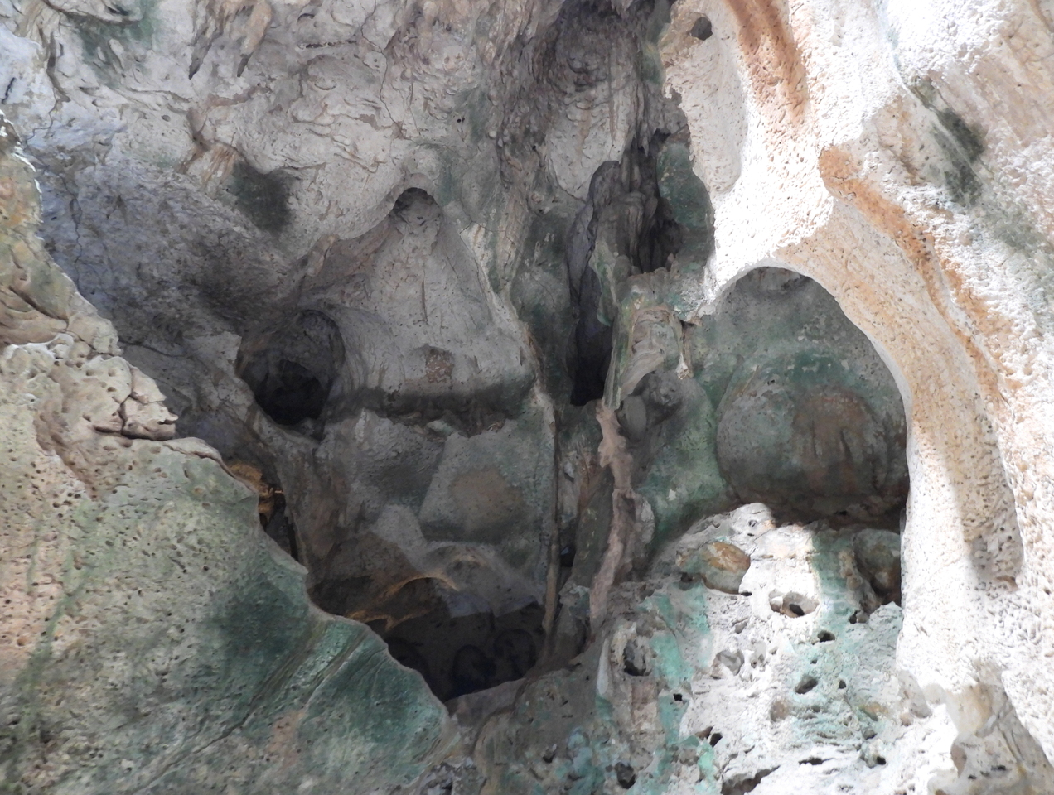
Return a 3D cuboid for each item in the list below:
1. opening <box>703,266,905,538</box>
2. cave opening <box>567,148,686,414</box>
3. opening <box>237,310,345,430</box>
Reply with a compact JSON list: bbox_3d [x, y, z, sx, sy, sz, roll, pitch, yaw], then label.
[{"bbox_3d":[2.088,0.040,5.625,1.400,1.900,0.900,-9,-28,18],"label":"opening"},{"bbox_3d":[0.923,-1.298,7.431,1.080,2.700,0.800,0,-27,0],"label":"cave opening"},{"bbox_3d":[-2.415,-0.267,7.622,1.050,1.080,0.800,7,-28,-13],"label":"opening"}]

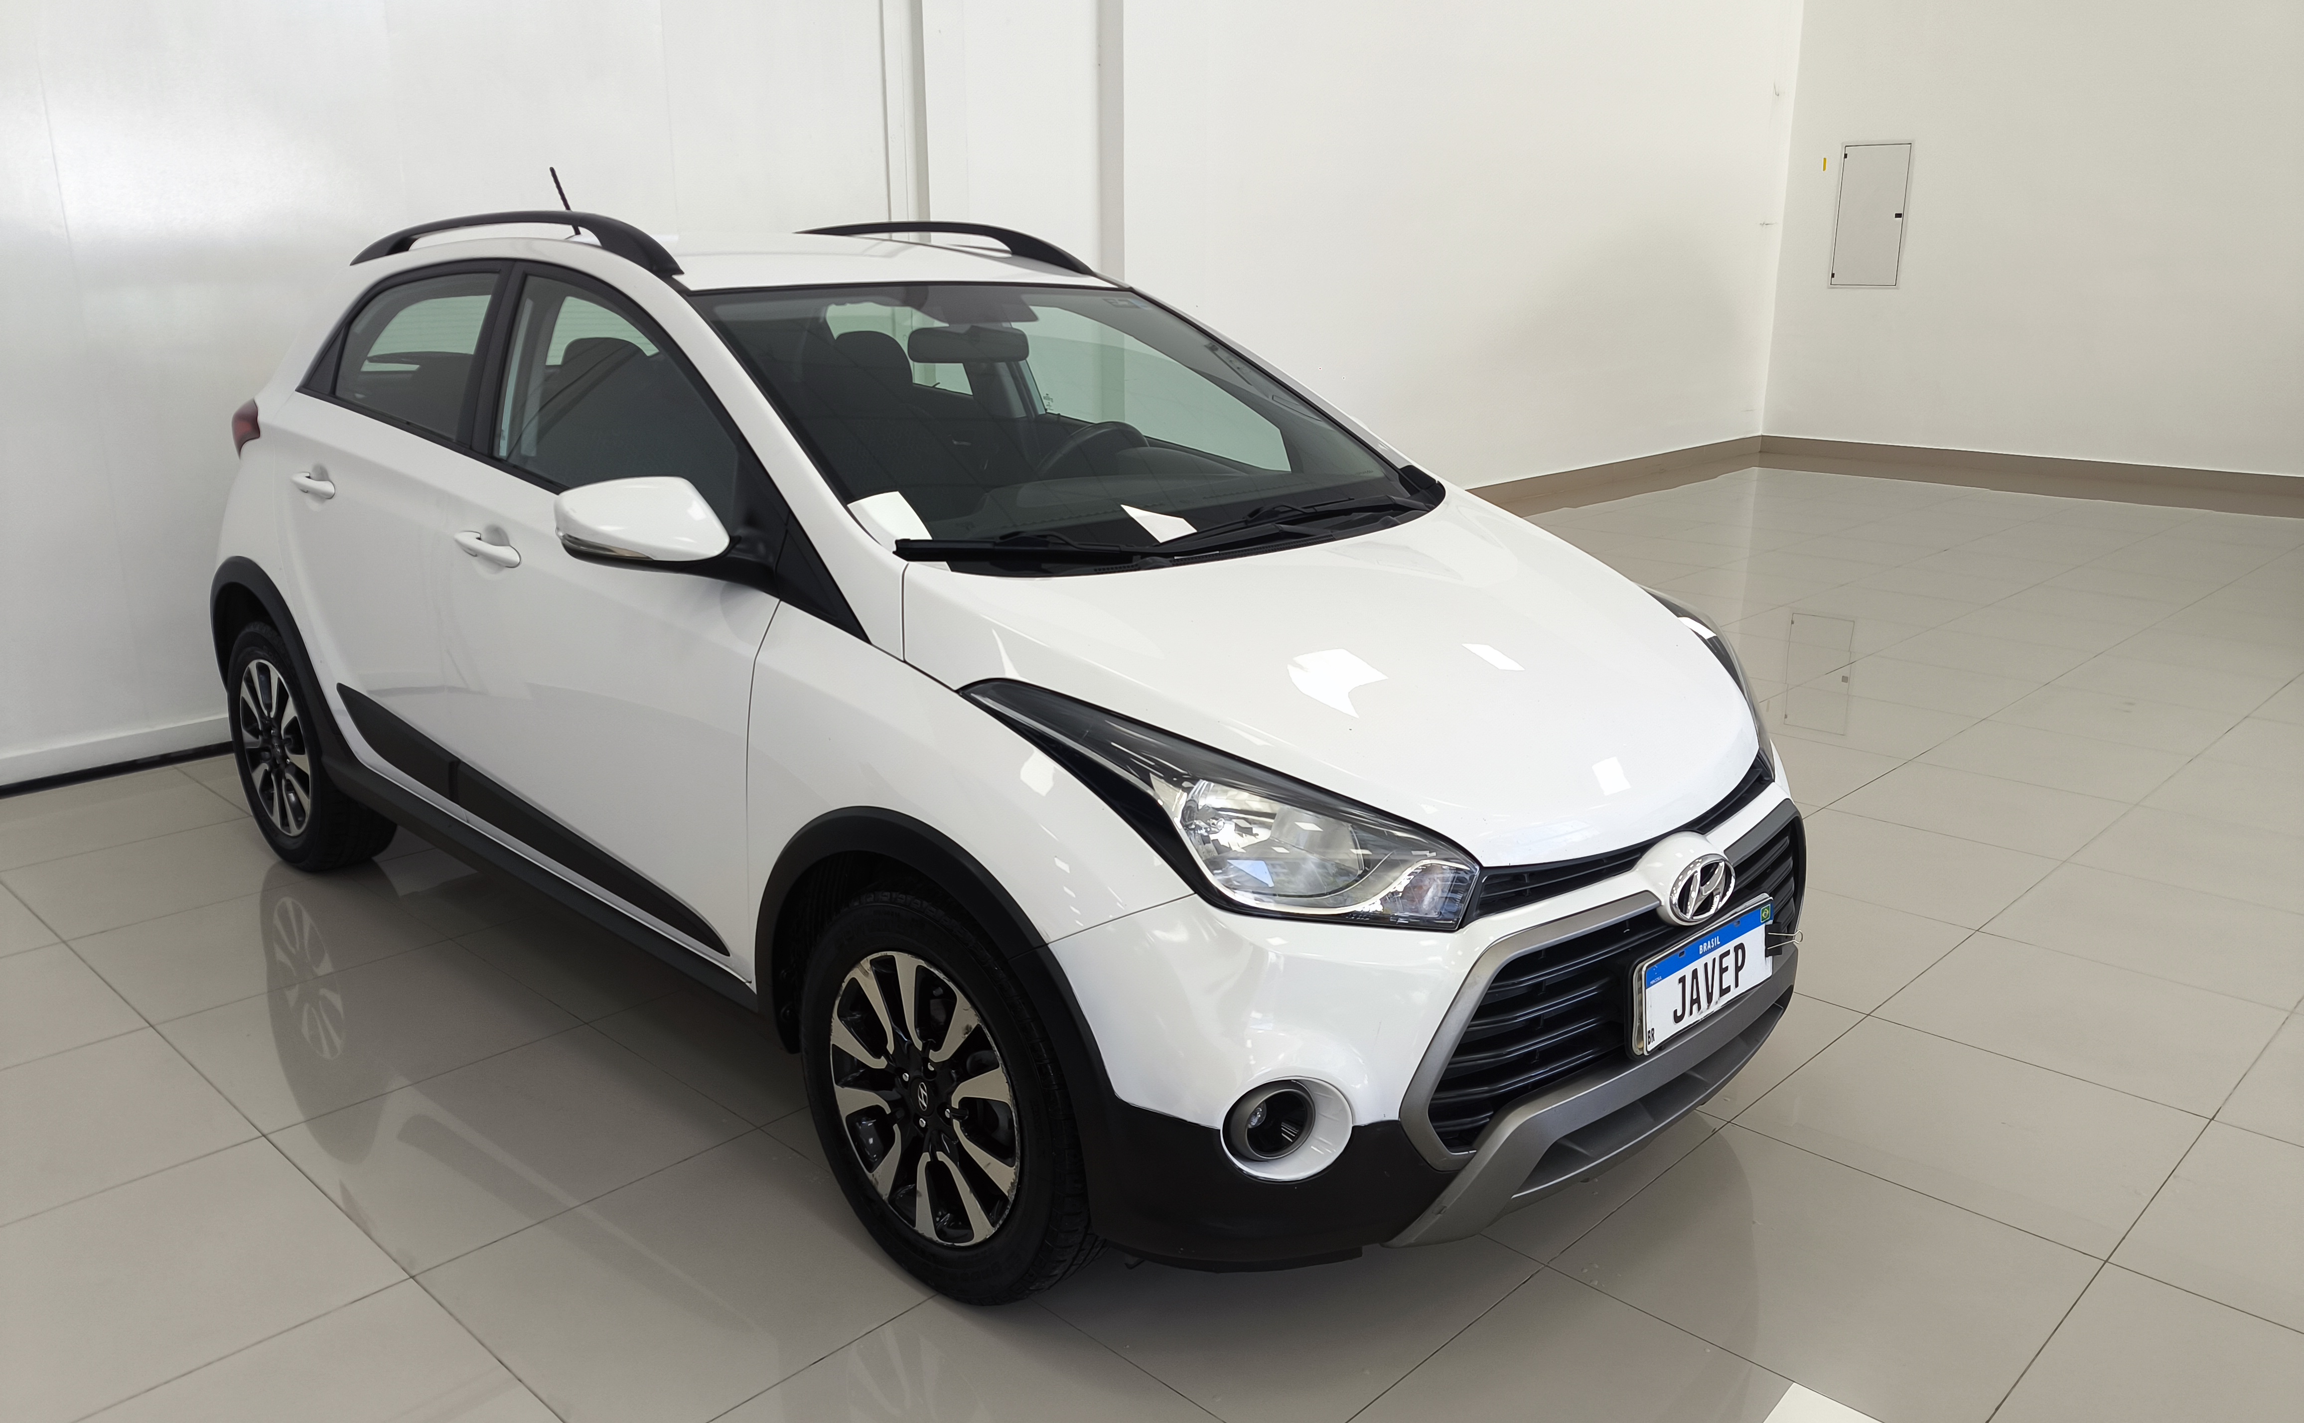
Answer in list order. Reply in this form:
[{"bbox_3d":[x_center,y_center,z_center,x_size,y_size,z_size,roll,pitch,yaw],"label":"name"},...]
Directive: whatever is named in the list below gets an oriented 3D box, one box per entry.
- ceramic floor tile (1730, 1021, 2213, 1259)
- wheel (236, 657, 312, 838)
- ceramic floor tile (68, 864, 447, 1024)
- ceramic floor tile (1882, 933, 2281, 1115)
[{"bbox_3d":[1.432,0.718,2.907,0.597,0.012,0.597,14,21,42],"label":"ceramic floor tile"},{"bbox_3d":[-2.072,0.070,4.108,0.435,0.435,0.180,14,21,42],"label":"wheel"},{"bbox_3d":[-1.961,0.512,3.684,0.597,0.012,0.597,14,21,42],"label":"ceramic floor tile"},{"bbox_3d":[1.870,0.612,3.337,0.598,0.010,0.598,15,21,42],"label":"ceramic floor tile"}]

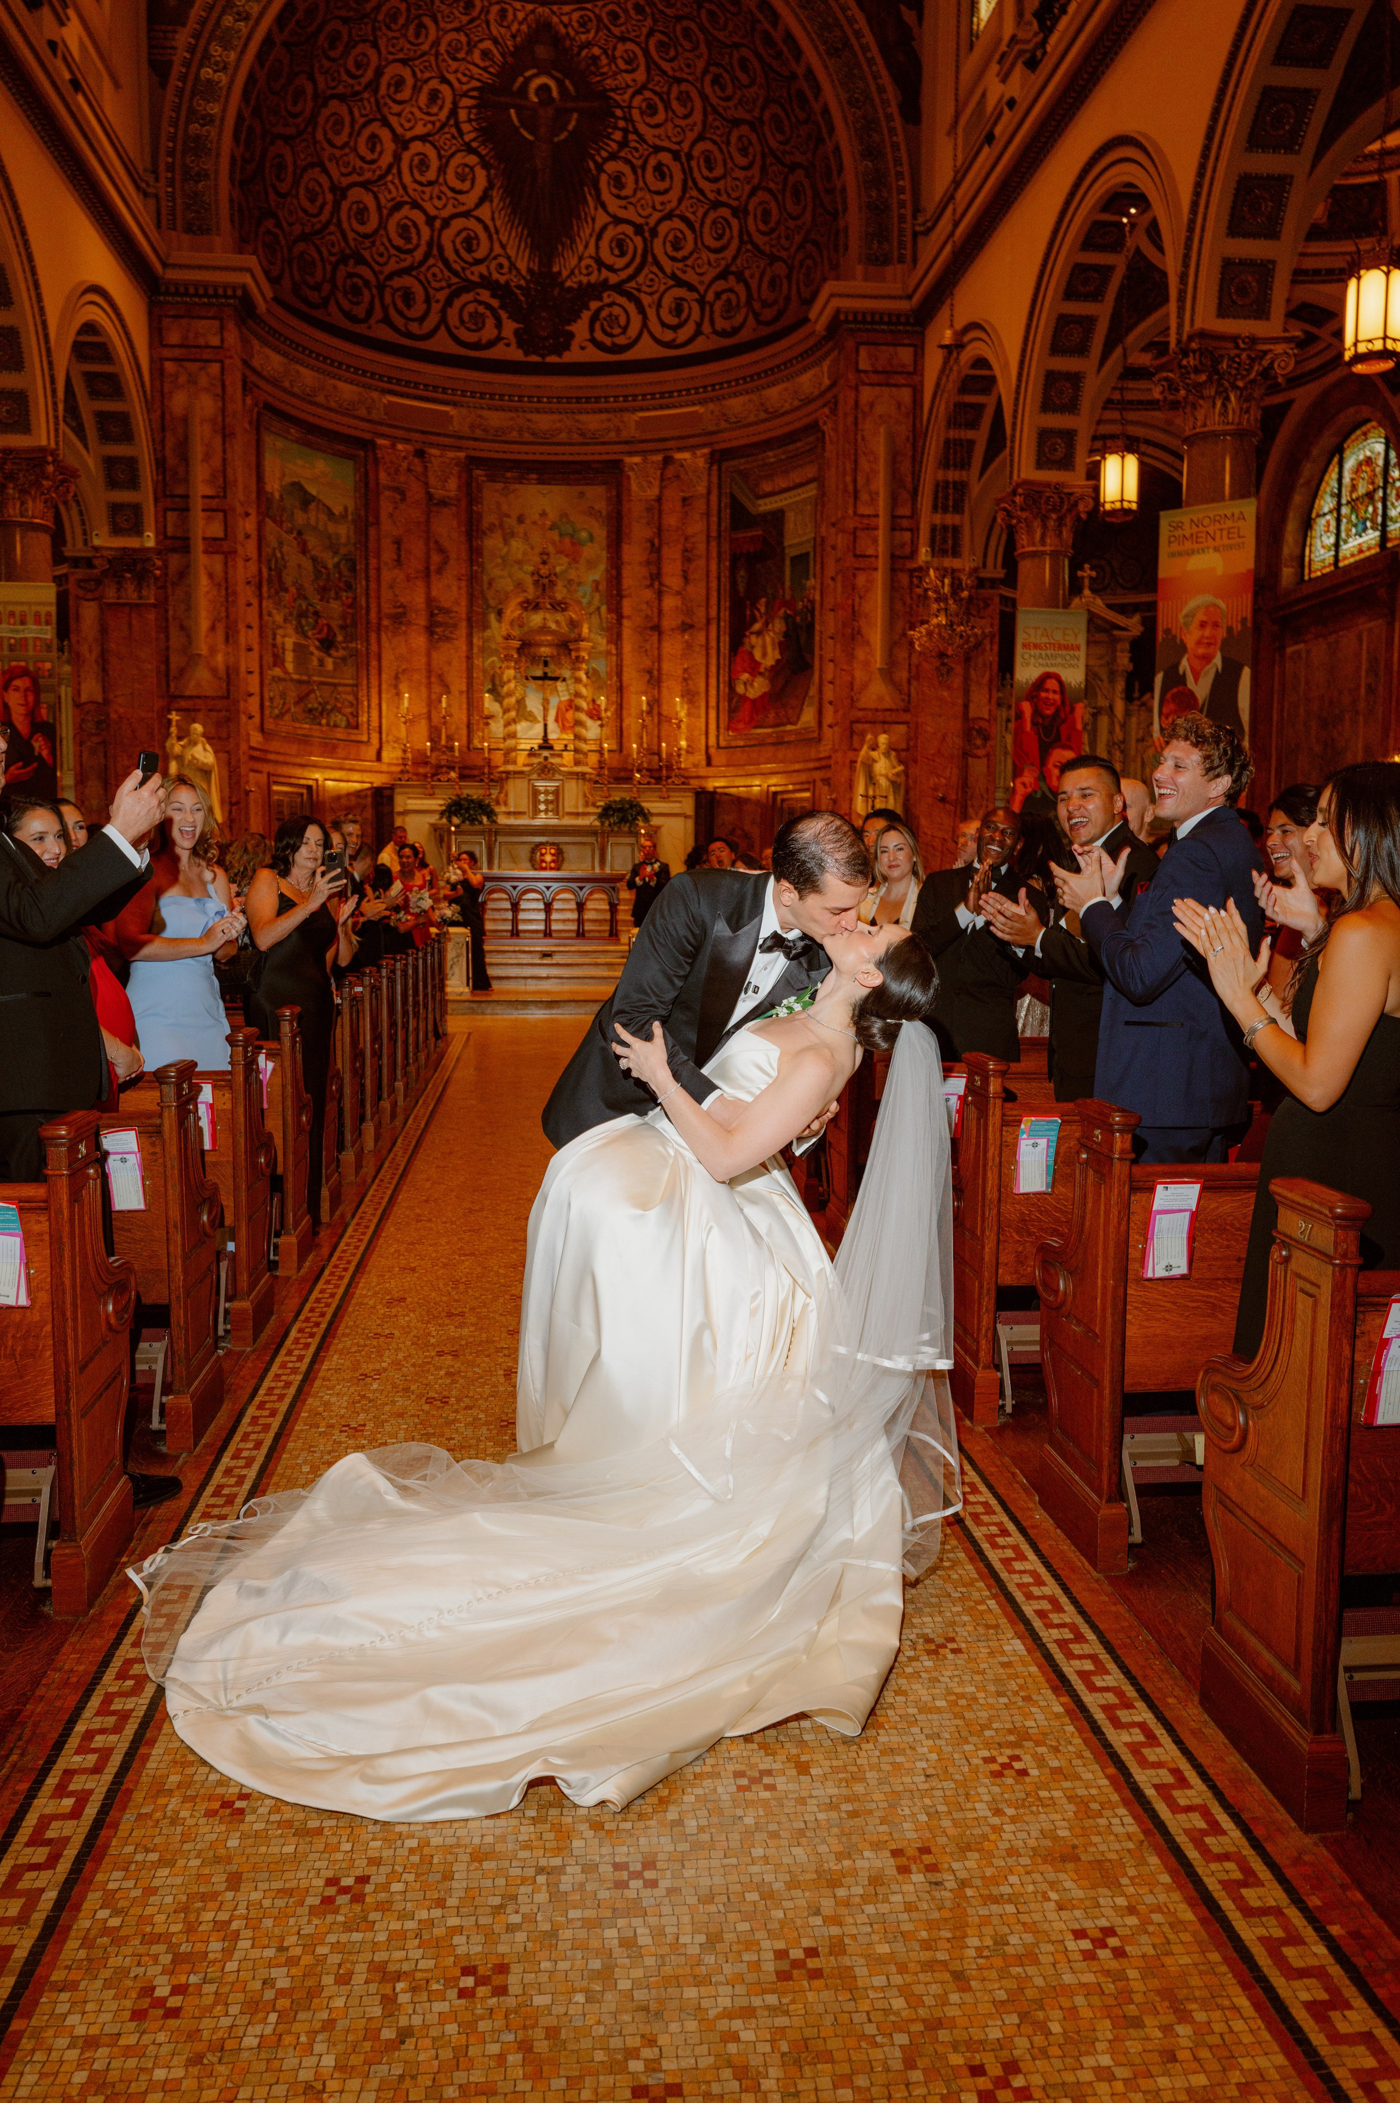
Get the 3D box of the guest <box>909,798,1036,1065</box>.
[{"bbox_3d":[0.989,-0.026,5.873,0.550,1.720,0.480,3,7,23],"label":"guest"}]

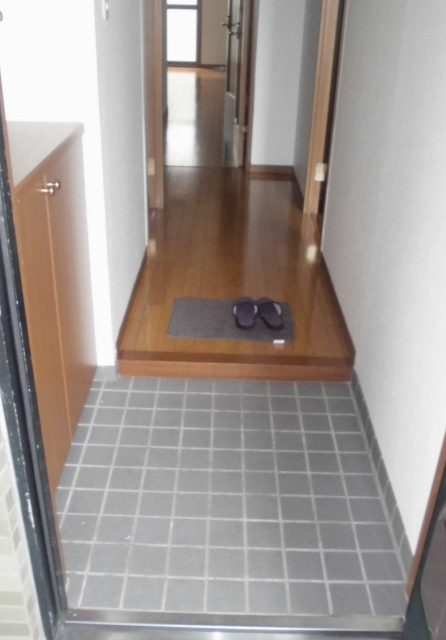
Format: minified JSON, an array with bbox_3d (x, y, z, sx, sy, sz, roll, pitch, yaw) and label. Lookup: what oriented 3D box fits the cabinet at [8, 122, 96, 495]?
[{"bbox_3d":[-0.616,-0.023,1.724,0.360,0.860,0.840,2,28,0],"label":"cabinet"}]

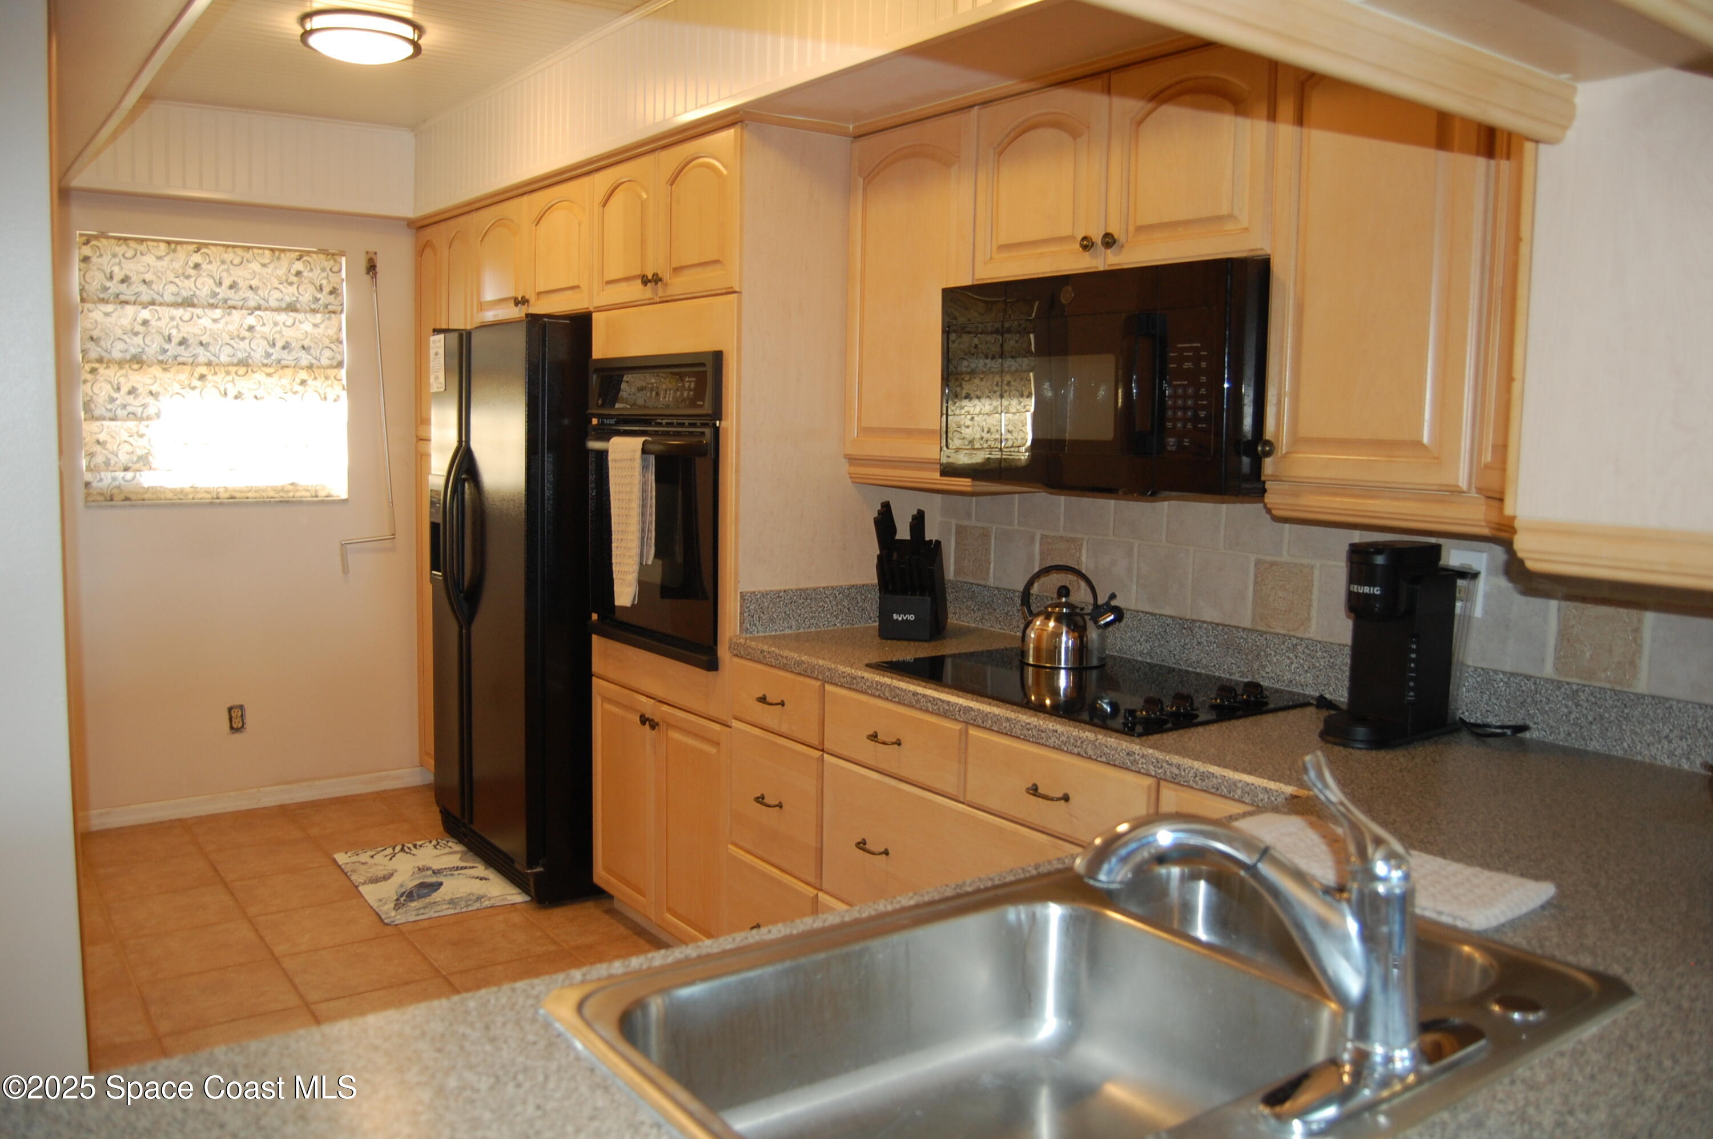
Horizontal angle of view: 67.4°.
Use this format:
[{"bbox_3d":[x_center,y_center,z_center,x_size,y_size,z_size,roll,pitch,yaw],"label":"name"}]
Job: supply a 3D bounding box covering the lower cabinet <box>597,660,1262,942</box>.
[{"bbox_3d":[0.167,0.669,3.010,0.620,0.889,2.274,-4,8,-37],"label":"lower cabinet"}]

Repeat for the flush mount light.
[{"bbox_3d":[-1.313,-1.407,3.407,0.315,0.090,0.315,-4,8,-37],"label":"flush mount light"}]

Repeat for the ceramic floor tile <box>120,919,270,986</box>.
[{"bbox_3d":[-1.739,1.013,3.389,0.326,0.012,0.326,-3,8,-37],"label":"ceramic floor tile"}]

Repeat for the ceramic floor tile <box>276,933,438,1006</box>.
[{"bbox_3d":[-1.289,1.033,3.329,0.340,0.010,0.334,-3,8,-37],"label":"ceramic floor tile"}]

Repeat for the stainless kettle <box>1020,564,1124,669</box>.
[{"bbox_3d":[0.483,0.096,2.842,0.232,0.216,0.195,3,6,9],"label":"stainless kettle"}]

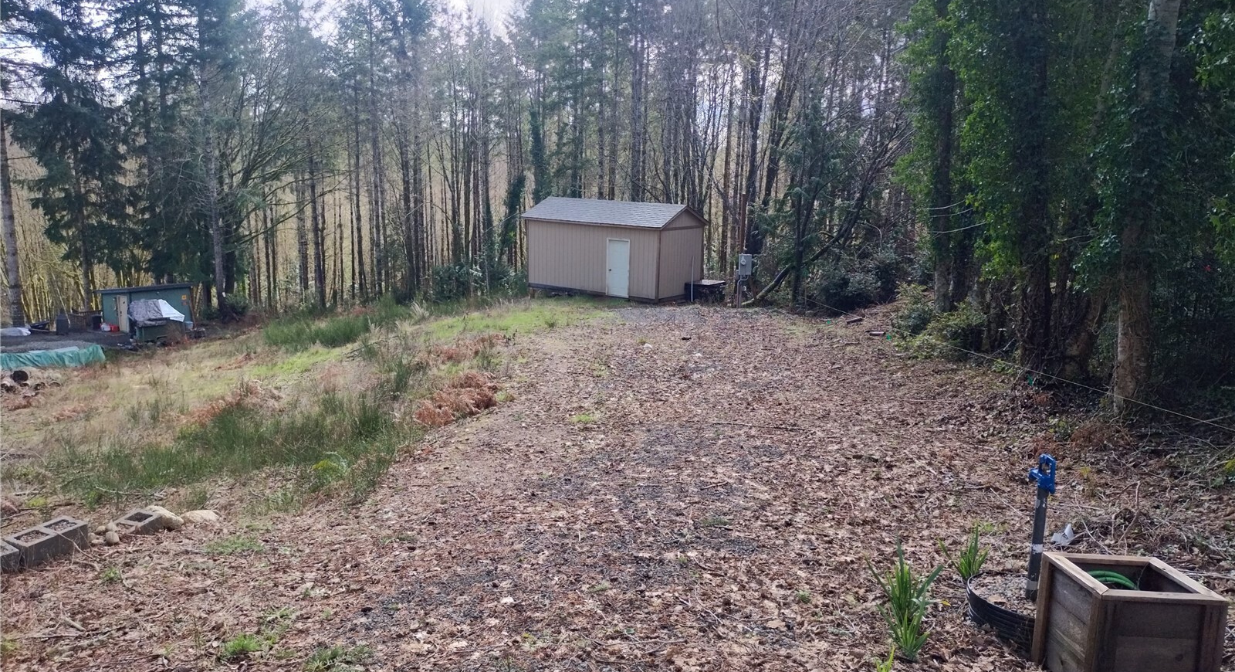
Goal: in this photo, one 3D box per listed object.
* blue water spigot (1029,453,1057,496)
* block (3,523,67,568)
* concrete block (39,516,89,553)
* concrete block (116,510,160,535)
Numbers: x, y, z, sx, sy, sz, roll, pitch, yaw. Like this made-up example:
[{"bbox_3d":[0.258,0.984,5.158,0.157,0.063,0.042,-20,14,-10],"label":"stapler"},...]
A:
[{"bbox_3d":[1.819,0.592,3.813,0.060,0.160,0.145,-3,11,-20],"label":"blue water spigot"},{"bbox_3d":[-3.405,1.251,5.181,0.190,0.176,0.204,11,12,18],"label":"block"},{"bbox_3d":[-3.343,1.224,5.359,0.190,0.176,0.210,11,12,18],"label":"concrete block"},{"bbox_3d":[-3.299,1.343,6.051,0.185,0.180,0.380,12,10,7],"label":"concrete block"}]

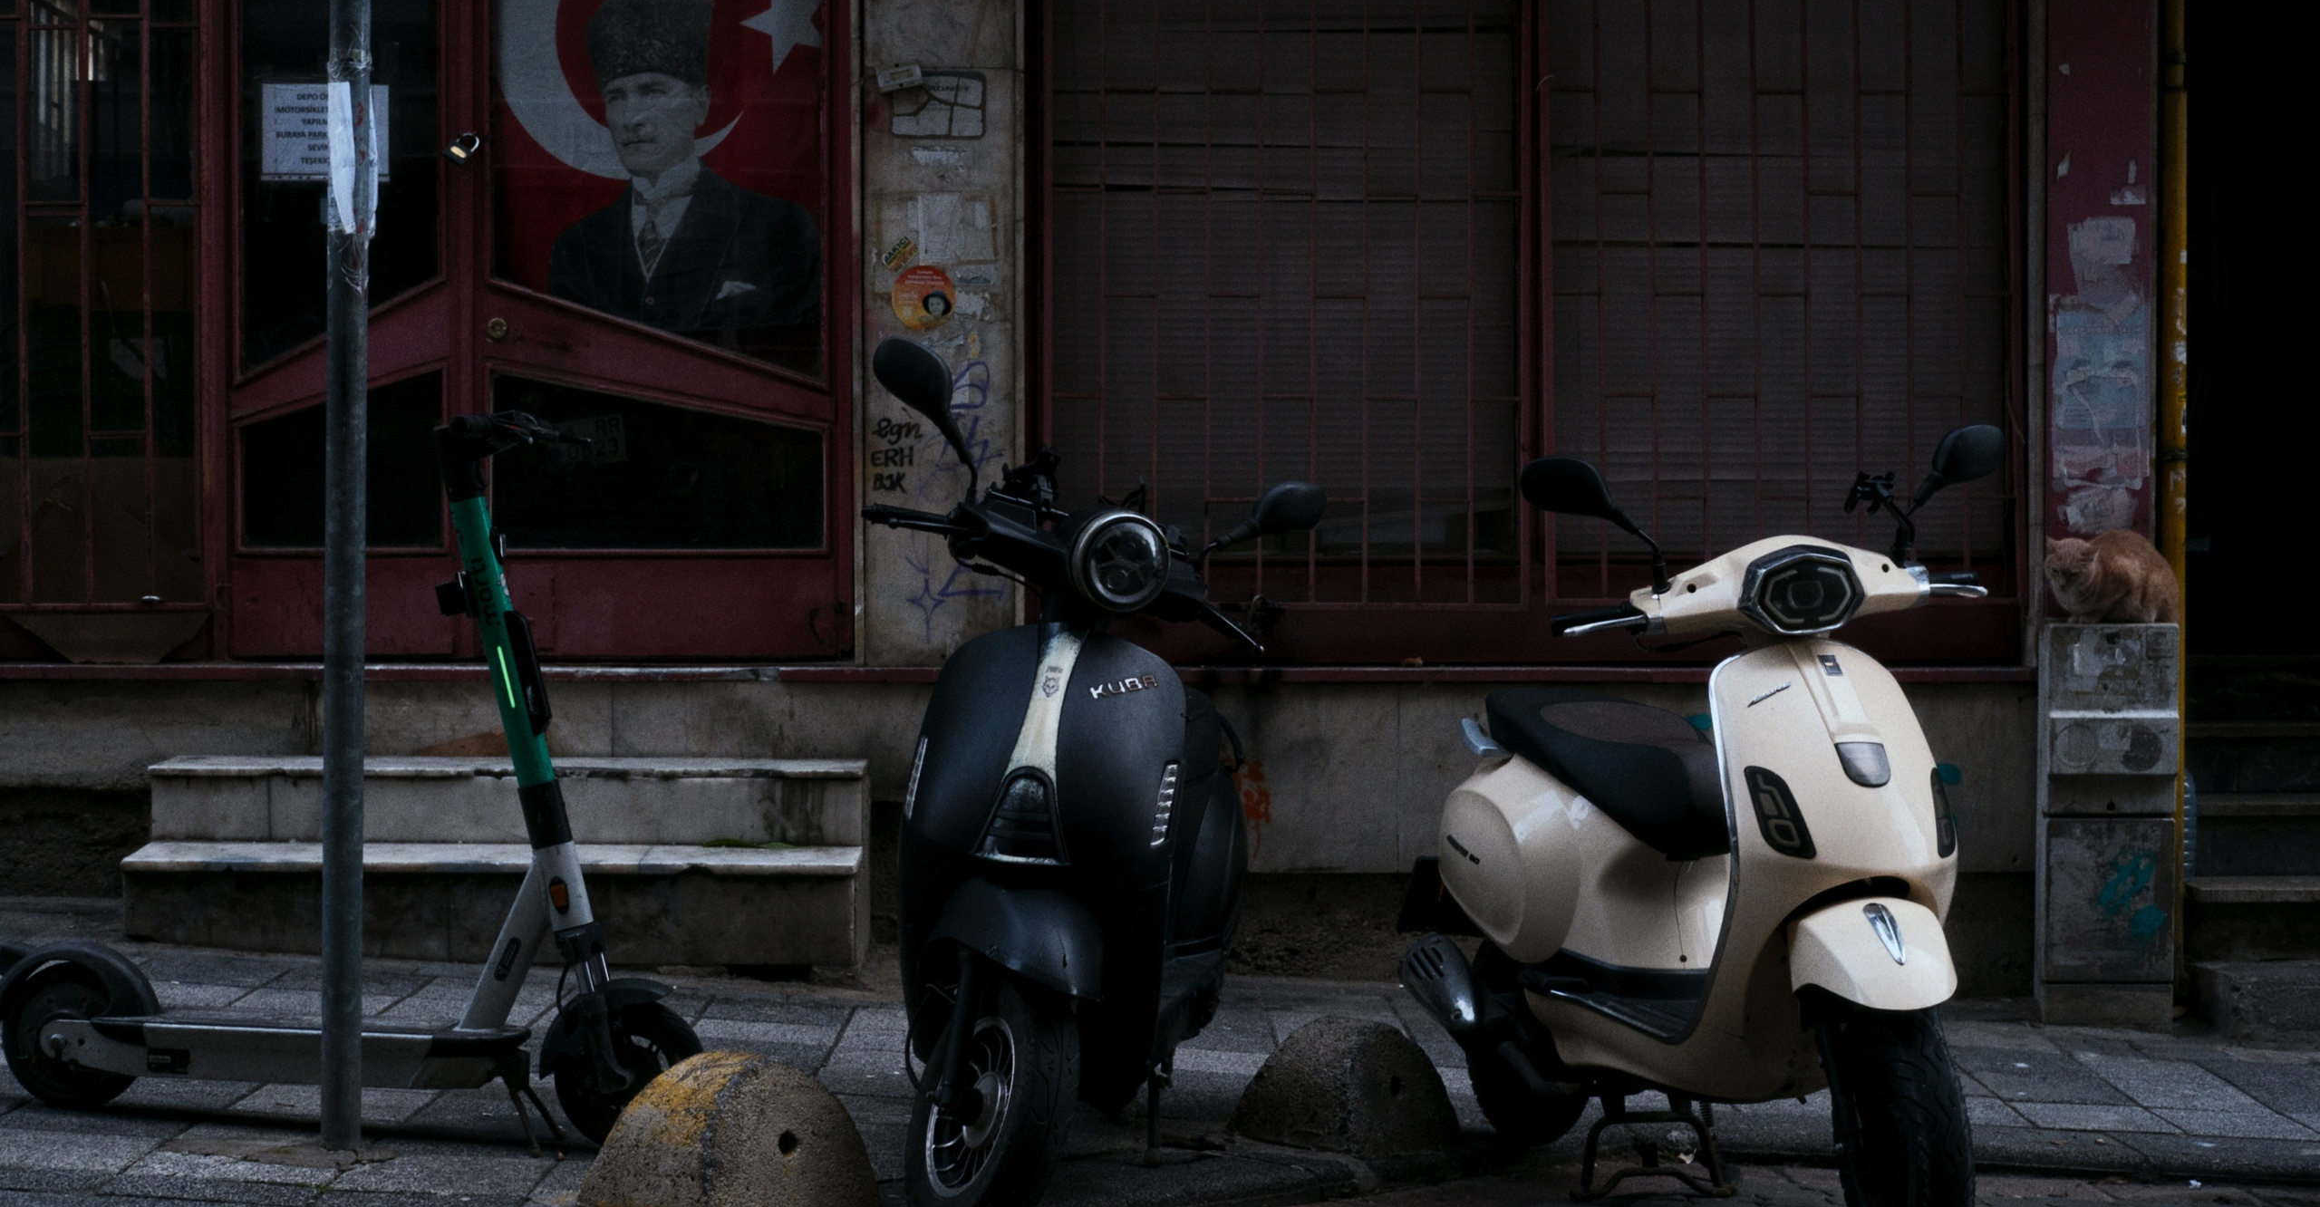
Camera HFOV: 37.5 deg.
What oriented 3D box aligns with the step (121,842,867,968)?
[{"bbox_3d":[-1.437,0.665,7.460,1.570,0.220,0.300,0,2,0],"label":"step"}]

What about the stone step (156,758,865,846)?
[{"bbox_3d":[-1.439,0.450,7.630,1.570,0.170,0.250,0,2,0],"label":"stone step"}]

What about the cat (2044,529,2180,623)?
[{"bbox_3d":[2.146,-0.061,7.680,0.340,0.210,0.190,-1,2,-35],"label":"cat"}]

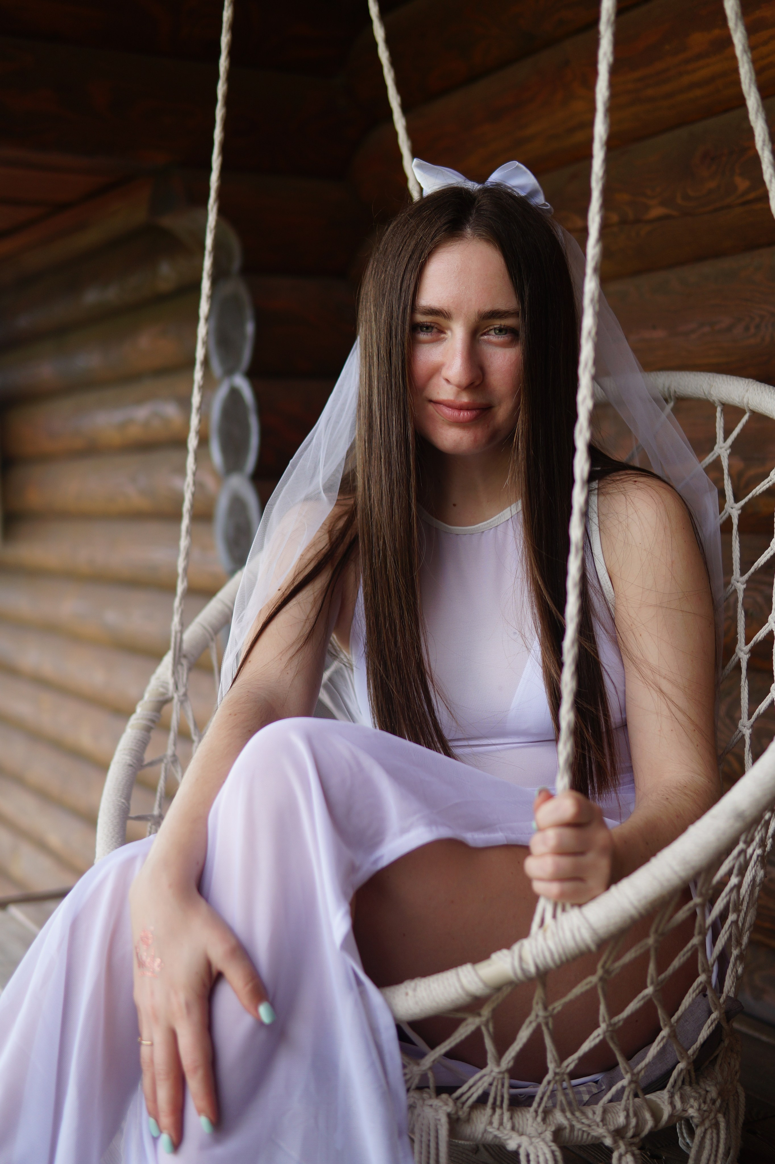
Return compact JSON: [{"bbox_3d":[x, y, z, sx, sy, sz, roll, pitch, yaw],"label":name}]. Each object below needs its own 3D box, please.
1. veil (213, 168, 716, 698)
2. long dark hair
[{"bbox_3d":[0.078,-0.135,1.400,0.480,0.530,0.290,0,7,14],"label":"veil"},{"bbox_3d":[0.050,-0.085,1.325,0.360,0.560,0.250,0,6,11],"label":"long dark hair"}]

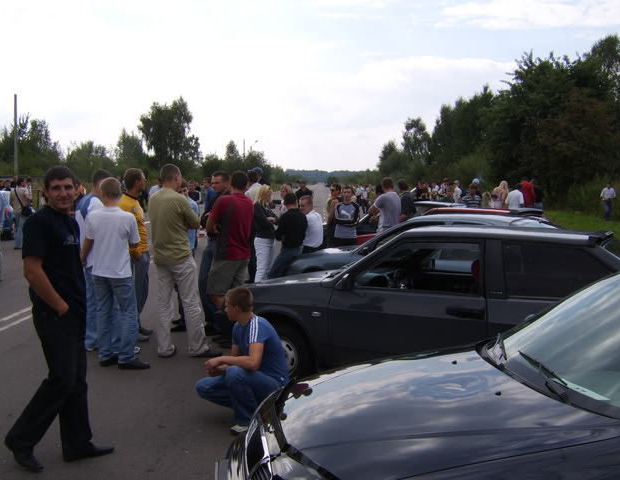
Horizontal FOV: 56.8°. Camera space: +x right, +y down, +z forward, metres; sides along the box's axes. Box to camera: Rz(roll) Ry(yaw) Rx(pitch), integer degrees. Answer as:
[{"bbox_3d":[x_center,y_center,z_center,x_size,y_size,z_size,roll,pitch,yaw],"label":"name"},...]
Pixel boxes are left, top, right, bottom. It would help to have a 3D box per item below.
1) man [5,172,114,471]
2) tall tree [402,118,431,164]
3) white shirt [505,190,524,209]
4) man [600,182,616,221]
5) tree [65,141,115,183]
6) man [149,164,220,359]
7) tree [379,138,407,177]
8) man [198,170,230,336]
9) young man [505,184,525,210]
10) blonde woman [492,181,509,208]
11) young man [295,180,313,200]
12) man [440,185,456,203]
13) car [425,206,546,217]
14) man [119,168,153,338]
[{"bbox_3d":[-1.512,0.462,3.460,0.620,1.780,0.560,3,6,28],"label":"man"},{"bbox_3d":[19.879,-15.862,106.974,5.800,14.500,5.500,0,5,0],"label":"tall tree"},{"bbox_3d":[5.888,-1.080,16.500,0.540,0.720,0.320,3,6,18],"label":"white shirt"},{"bbox_3d":[14.349,-1.850,27.549,0.620,1.780,0.360,2,6,23],"label":"man"},{"bbox_3d":[-21.195,-6.763,55.283,4.800,5.600,4.600,1,6,0],"label":"tree"},{"bbox_3d":[-1.227,0.202,5.570,0.580,1.830,0.480,4,7,30],"label":"man"},{"bbox_3d":[17.637,-15.706,121.053,6.400,11.500,6.000,0,5,0],"label":"tree"},{"bbox_3d":[-1.048,0.159,6.206,0.400,1.790,0.520,-4,8,-41],"label":"man"},{"bbox_3d":[6.173,-0.836,17.299,0.560,1.720,0.360,1,6,6],"label":"young man"},{"bbox_3d":[5.408,-0.842,16.385,0.460,1.680,0.360,1,6,5],"label":"blonde woman"},{"bbox_3d":[-0.181,-0.747,16.002,0.520,1.790,0.340,1,6,14],"label":"young man"},{"bbox_3d":[3.106,-0.380,12.884,0.480,1.660,0.340,2,6,15],"label":"man"},{"bbox_3d":[2.360,0.107,9.629,4.000,1.390,1.660,2,6,8],"label":"car"},{"bbox_3d":[-1.857,0.160,6.083,0.400,1.790,0.520,0,6,-12],"label":"man"}]

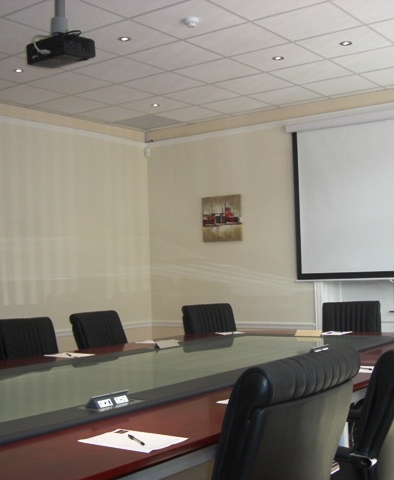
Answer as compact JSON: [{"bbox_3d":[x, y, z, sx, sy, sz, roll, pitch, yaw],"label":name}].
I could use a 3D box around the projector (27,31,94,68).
[{"bbox_3d":[-0.686,-0.947,3.547,0.300,0.098,0.210,-4,-3,40],"label":"projector"}]

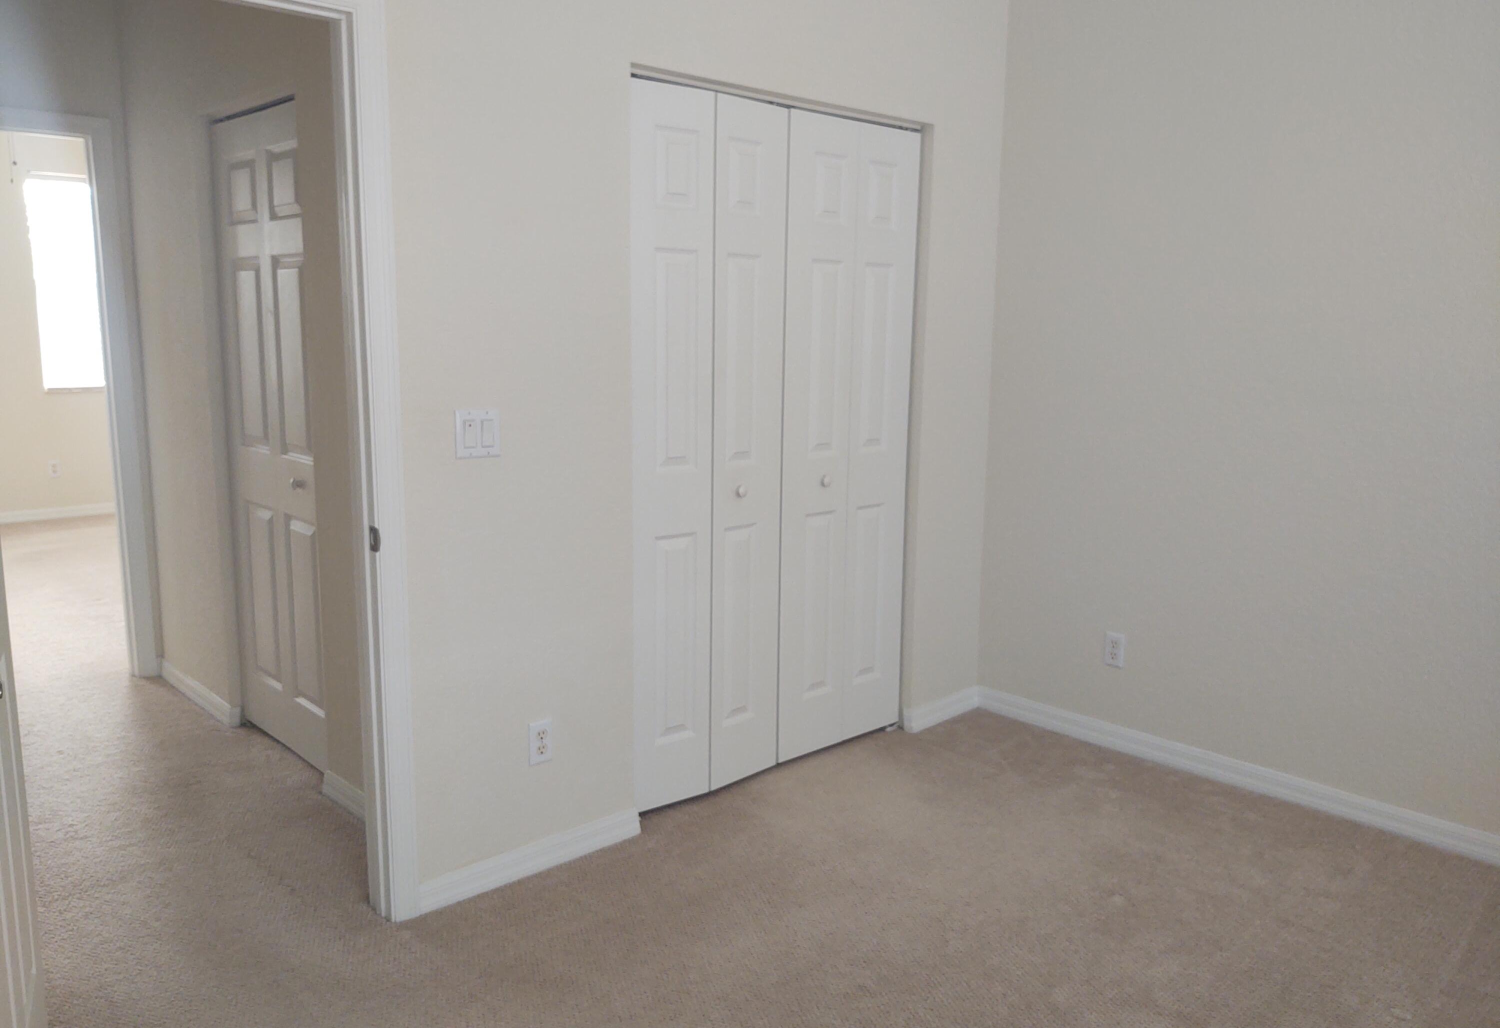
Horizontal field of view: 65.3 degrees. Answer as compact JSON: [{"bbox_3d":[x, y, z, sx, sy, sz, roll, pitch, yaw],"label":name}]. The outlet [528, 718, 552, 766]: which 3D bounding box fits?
[{"bbox_3d":[-0.534,0.589,3.008,0.070,0.114,0.010,-8,13,-43],"label":"outlet"}]

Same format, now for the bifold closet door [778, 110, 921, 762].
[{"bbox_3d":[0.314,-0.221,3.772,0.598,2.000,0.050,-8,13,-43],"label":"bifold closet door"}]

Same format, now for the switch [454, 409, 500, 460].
[{"bbox_3d":[-0.638,-0.189,2.765,0.116,0.115,0.011,-8,13,-43],"label":"switch"}]

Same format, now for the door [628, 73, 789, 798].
[{"bbox_3d":[-0.126,-0.156,3.353,0.610,2.000,0.057,-8,13,-43],"label":"door"}]

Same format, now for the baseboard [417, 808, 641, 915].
[{"bbox_3d":[-0.551,0.890,3.042,0.683,0.078,0.015,-8,13,-43],"label":"baseboard"}]

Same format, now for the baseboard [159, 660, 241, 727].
[{"bbox_3d":[-2.066,0.648,4.343,0.015,0.080,0.780,-8,13,-43],"label":"baseboard"}]

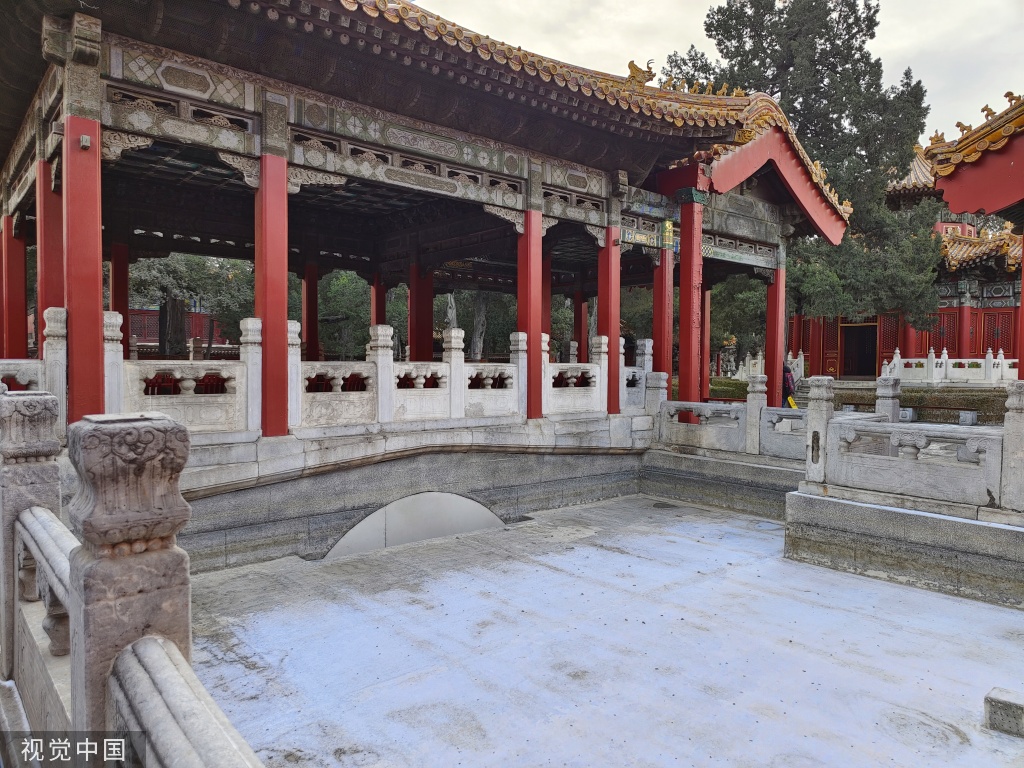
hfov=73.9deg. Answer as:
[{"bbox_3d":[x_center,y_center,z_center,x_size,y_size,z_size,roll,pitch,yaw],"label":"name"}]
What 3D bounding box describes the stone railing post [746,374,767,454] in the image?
[{"bbox_3d":[3.699,0.460,10.276,0.199,1.185,0.217,-1,2,-41],"label":"stone railing post"}]

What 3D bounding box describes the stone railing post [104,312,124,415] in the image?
[{"bbox_3d":[-4.122,-0.071,7.001,0.195,1.305,0.235,-1,2,-41],"label":"stone railing post"}]

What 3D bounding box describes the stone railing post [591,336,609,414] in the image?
[{"bbox_3d":[1.550,-0.175,11.980,0.200,1.310,0.235,-1,2,-41],"label":"stone railing post"}]

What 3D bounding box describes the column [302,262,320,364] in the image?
[{"bbox_3d":[-4.991,-1.313,16.842,0.290,3.263,0.290,-1,2,-41],"label":"column"}]

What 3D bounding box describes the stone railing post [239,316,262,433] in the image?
[{"bbox_3d":[-2.822,-0.101,7.382,0.164,1.202,0.217,-1,2,-41],"label":"stone railing post"}]

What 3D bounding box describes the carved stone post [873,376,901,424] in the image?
[{"bbox_3d":[5.077,0.498,9.188,0.205,1.193,0.214,-1,2,-41],"label":"carved stone post"}]

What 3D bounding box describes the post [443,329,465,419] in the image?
[{"bbox_3d":[-0.796,-0.141,9.153,0.217,1.187,0.205,-1,2,-41],"label":"post"}]

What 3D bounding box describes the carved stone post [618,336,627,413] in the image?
[{"bbox_3d":[1.900,-0.179,12.287,0.200,1.315,0.235,-1,2,-41],"label":"carved stone post"}]

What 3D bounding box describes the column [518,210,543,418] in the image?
[{"bbox_3d":[0.287,-1.075,10.835,0.290,3.263,0.290,-1,2,-41],"label":"column"}]

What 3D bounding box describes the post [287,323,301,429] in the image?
[{"bbox_3d":[-2.602,-0.100,8.013,0.171,1.231,0.213,-1,3,-41],"label":"post"}]

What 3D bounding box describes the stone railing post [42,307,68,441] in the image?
[{"bbox_3d":[-4.344,-0.066,6.478,0.171,1.254,0.213,-1,3,-41],"label":"stone railing post"}]

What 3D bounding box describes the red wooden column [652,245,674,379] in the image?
[{"bbox_3d":[2.816,-0.880,12.772,0.285,3.283,0.277,-1,3,-41],"label":"red wooden column"}]

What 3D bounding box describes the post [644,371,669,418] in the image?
[{"bbox_3d":[2.679,0.417,12.571,0.220,1.290,0.290,-1,2,-41],"label":"post"}]

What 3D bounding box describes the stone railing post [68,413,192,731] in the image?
[{"bbox_3d":[-0.968,0.720,1.724,0.235,1.295,0.230,-1,2,-41],"label":"stone railing post"}]

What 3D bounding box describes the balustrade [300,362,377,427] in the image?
[{"bbox_3d":[-2.157,0.119,8.415,1.034,0.771,0.137,-1,3,-41],"label":"balustrade"}]

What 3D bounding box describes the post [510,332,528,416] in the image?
[{"bbox_3d":[0.101,-0.150,9.926,0.173,1.193,0.205,-1,2,-41],"label":"post"}]

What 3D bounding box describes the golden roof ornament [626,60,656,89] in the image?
[{"bbox_3d":[2.106,-5.033,11.065,0.464,0.406,0.223,0,2,4],"label":"golden roof ornament"}]

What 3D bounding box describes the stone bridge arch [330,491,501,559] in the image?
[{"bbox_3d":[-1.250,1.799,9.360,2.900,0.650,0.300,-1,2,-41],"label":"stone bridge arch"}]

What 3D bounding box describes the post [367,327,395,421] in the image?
[{"bbox_3d":[-1.686,-0.122,8.821,0.217,1.227,0.217,-1,3,-41],"label":"post"}]

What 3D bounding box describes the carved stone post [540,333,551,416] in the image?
[{"bbox_3d":[0.462,-0.157,11.025,0.200,1.305,0.235,-1,2,-41],"label":"carved stone post"}]

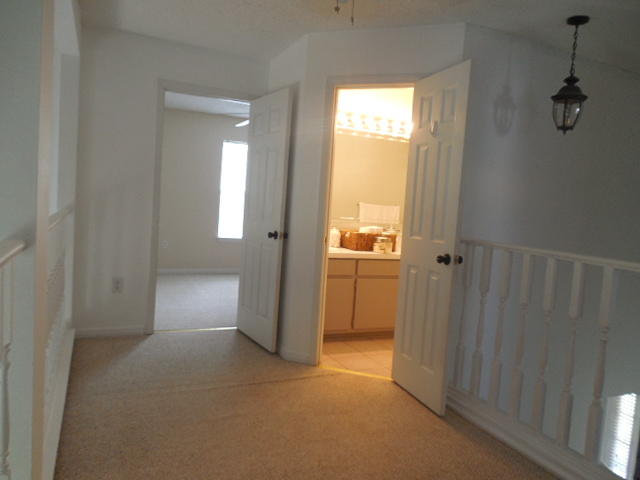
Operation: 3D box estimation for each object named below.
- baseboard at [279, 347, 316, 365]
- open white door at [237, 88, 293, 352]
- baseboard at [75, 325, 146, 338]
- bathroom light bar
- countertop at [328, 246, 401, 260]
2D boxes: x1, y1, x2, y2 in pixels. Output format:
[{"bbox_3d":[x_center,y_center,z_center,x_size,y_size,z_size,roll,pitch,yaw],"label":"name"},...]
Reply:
[{"bbox_3d":[-0.155,0.879,3.517,0.250,0.092,0.018,5,5,20],"label":"baseboard"},{"bbox_3d":[-0.475,-0.156,3.841,0.037,2.033,0.700,1,6,-33],"label":"open white door"},{"bbox_3d":[-1.724,0.754,3.809,0.540,0.088,0.016,2,5,-25],"label":"baseboard"},{"bbox_3d":[0.557,-1.102,4.481,0.950,0.140,0.120,2,5,-25],"label":"bathroom light bar"},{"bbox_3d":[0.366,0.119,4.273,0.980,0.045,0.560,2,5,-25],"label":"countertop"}]

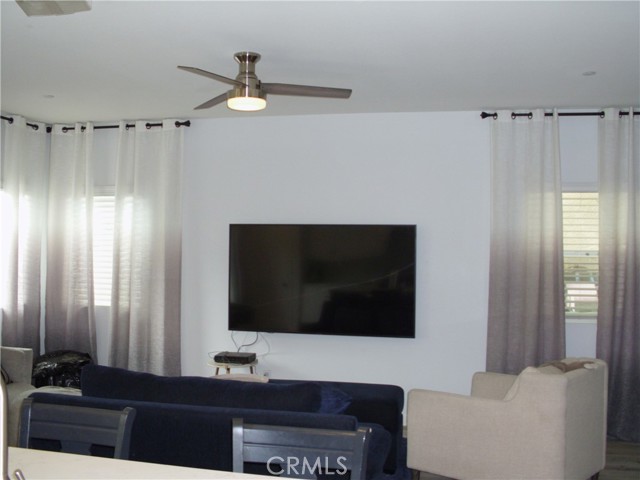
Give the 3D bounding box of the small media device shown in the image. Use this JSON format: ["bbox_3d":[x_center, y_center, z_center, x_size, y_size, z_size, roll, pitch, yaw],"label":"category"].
[{"bbox_3d":[-0.728,1.021,6.047,0.310,0.055,0.200,1,0,13],"label":"small media device"}]

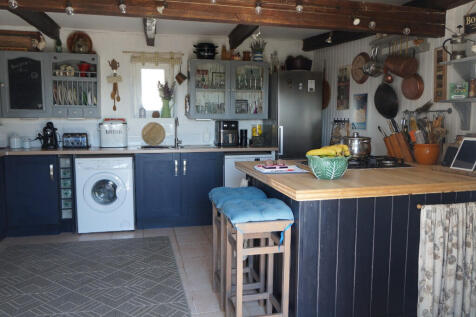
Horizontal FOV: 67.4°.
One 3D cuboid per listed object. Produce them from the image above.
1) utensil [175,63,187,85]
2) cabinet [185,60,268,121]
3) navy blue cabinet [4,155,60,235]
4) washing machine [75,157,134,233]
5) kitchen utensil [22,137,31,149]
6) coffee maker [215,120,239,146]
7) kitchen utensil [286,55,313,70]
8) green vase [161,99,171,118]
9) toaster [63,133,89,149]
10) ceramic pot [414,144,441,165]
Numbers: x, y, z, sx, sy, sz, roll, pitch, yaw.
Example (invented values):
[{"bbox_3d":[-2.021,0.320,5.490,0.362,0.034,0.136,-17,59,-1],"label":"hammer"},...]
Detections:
[{"bbox_3d":[-0.732,-1.092,4.585,0.150,0.280,0.080,-2,6,-15],"label":"utensil"},{"bbox_3d":[-0.138,-0.870,4.640,1.020,0.735,0.330,-1,7,-13],"label":"cabinet"},{"bbox_3d":[-2.264,0.375,4.109,0.505,0.870,0.570,-2,6,-15],"label":"navy blue cabinet"},{"bbox_3d":[-1.555,0.386,4.286,0.597,0.850,0.570,-2,6,-15],"label":"washing machine"},{"bbox_3d":[-2.465,-0.171,4.156,0.075,0.122,0.075,-1,7,-13],"label":"kitchen utensil"},{"bbox_3d":[-0.132,-0.323,4.630,0.230,0.320,0.330,-1,7,-13],"label":"coffee maker"},{"bbox_3d":[0.806,-1.218,4.673,0.360,0.245,0.220,-2,6,-15],"label":"kitchen utensil"},{"bbox_3d":[-0.936,-0.648,4.625,0.130,0.250,0.130,-1,6,-12],"label":"green vase"},{"bbox_3d":[-1.943,-0.220,4.302,0.270,0.185,0.220,-1,7,-13],"label":"toaster"},{"bbox_3d":[1.427,-0.028,2.693,0.175,0.148,0.175,0,5,0],"label":"ceramic pot"}]

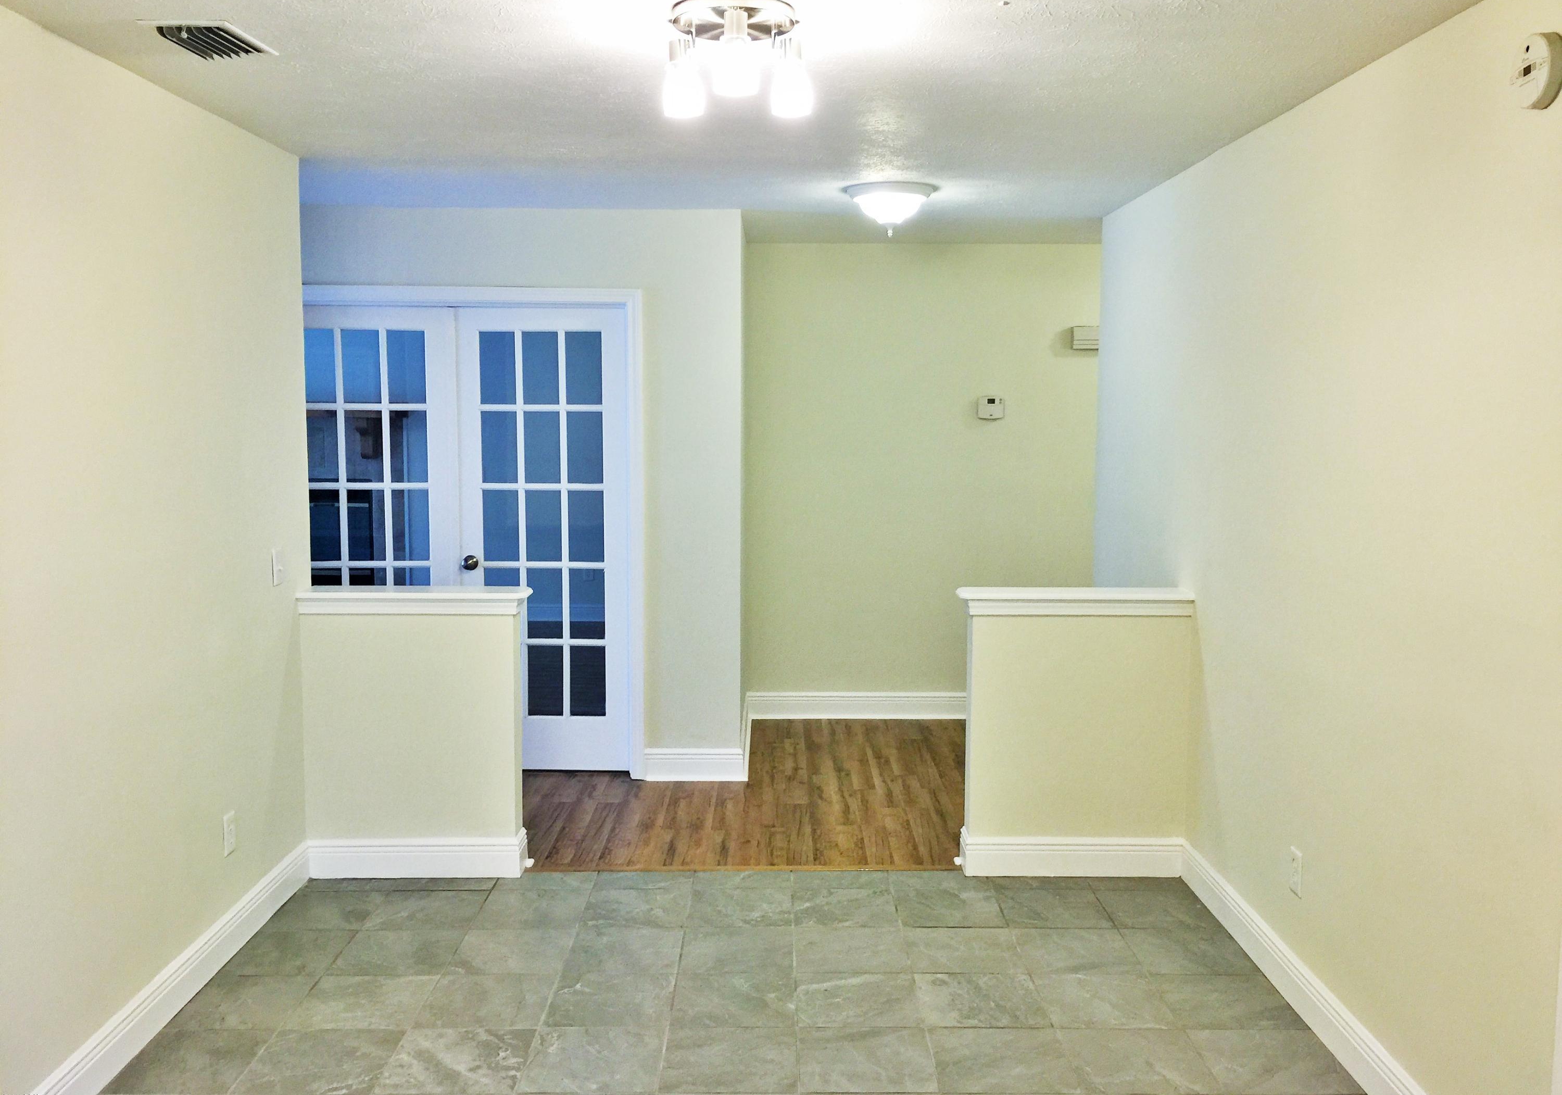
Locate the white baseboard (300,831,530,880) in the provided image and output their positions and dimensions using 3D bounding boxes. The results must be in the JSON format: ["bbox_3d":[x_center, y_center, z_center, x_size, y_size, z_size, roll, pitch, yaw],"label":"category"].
[{"bbox_3d":[-1.267,1.074,4.603,0.753,0.135,0.127,0,6,0],"label":"white baseboard"}]

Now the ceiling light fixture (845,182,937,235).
[{"bbox_3d":[0.415,-1.263,4.936,0.349,0.165,0.349,0,6,0],"label":"ceiling light fixture"}]

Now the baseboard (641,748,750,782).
[{"bbox_3d":[-0.371,0.950,5.706,0.449,0.137,0.018,0,6,0],"label":"baseboard"}]

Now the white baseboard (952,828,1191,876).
[{"bbox_3d":[1.021,1.073,4.612,0.760,0.137,0.128,0,6,0],"label":"white baseboard"}]

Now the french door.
[{"bbox_3d":[-1.386,-0.017,5.695,1.461,2.028,0.046,0,6,0],"label":"french door"}]

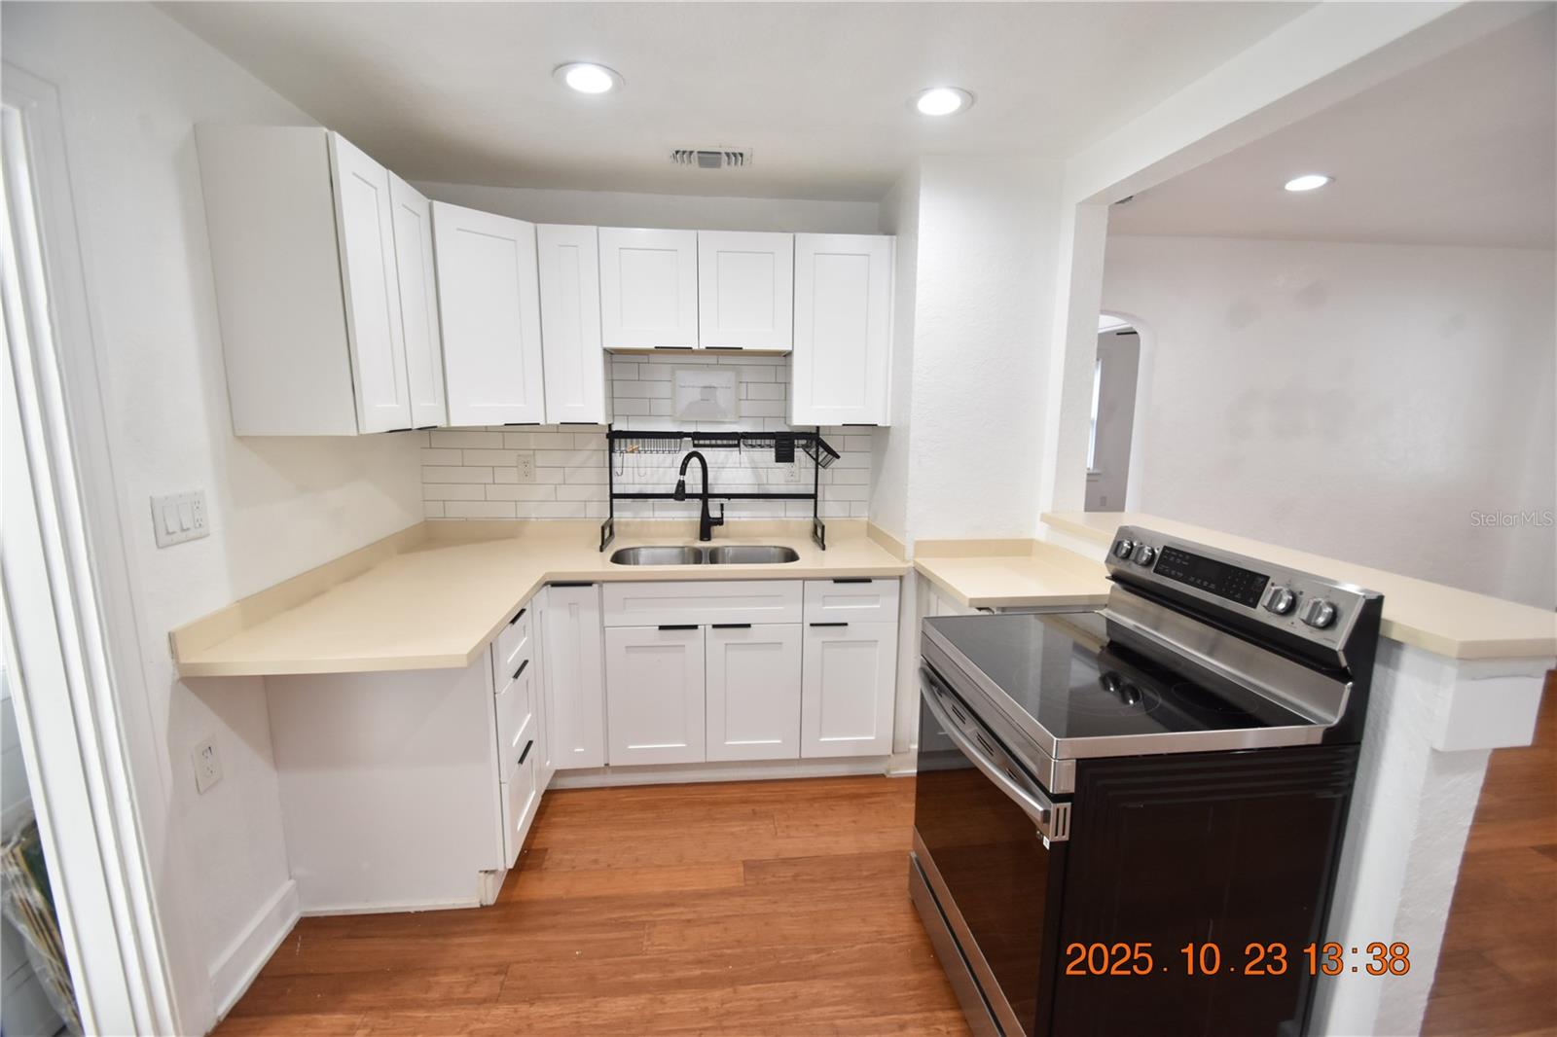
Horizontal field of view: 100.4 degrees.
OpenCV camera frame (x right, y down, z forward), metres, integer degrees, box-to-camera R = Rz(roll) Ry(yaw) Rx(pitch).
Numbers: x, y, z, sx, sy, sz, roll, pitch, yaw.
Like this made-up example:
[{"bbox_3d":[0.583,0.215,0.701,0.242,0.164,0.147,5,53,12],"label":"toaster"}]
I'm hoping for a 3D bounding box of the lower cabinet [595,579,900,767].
[{"bbox_3d":[-0.135,0.584,2.858,1.177,0.844,0.596,0,10,-6],"label":"lower cabinet"}]

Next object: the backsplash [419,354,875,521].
[{"bbox_3d":[-0.564,-0.365,2.937,2.024,0.768,0.015,0,10,-6],"label":"backsplash"}]

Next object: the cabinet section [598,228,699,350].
[{"bbox_3d":[-0.523,-0.930,2.712,0.382,0.454,0.311,0,10,-5],"label":"cabinet section"}]

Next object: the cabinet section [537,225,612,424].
[{"bbox_3d":[-0.828,-0.778,2.709,0.228,0.758,0.311,0,10,-5],"label":"cabinet section"}]

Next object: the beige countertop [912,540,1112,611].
[{"bbox_3d":[0.859,0.186,2.432,0.534,0.110,0.574,0,10,-6],"label":"beige countertop"}]

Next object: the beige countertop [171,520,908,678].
[{"bbox_3d":[-0.493,0.189,2.331,2.024,0.111,1.411,0,10,-6],"label":"beige countertop"}]

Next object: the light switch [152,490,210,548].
[{"bbox_3d":[-1.417,-0.002,1.541,0.010,0.115,0.163,-1,10,-6],"label":"light switch"}]

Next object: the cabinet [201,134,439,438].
[{"bbox_3d":[-1.312,-0.647,1.945,0.325,0.755,0.550,0,10,-6],"label":"cabinet"}]

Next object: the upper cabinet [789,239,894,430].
[{"bbox_3d":[0.244,-0.782,2.800,0.411,0.755,0.313,0,10,-6],"label":"upper cabinet"}]

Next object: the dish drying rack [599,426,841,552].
[{"bbox_3d":[-0.252,-0.143,2.834,1.020,0.529,0.250,0,10,-6],"label":"dish drying rack"}]

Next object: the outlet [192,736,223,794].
[{"bbox_3d":[-1.425,0.615,1.626,0.010,0.122,0.076,0,10,-6],"label":"outlet"}]

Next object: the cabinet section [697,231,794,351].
[{"bbox_3d":[-0.142,-0.933,2.748,0.384,0.454,0.311,0,10,-5],"label":"cabinet section"}]

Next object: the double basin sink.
[{"bbox_3d":[-0.299,0.246,2.699,0.776,0.190,0.350,0,10,-6],"label":"double basin sink"}]

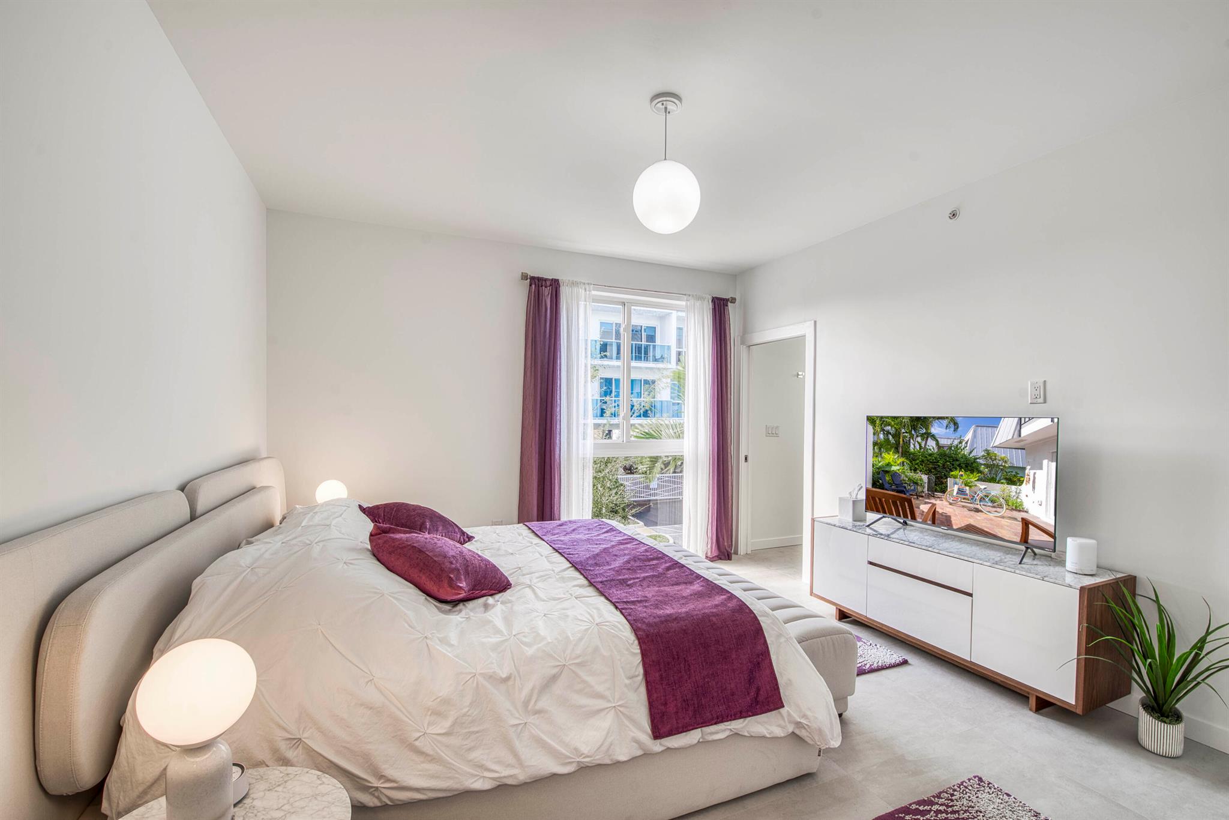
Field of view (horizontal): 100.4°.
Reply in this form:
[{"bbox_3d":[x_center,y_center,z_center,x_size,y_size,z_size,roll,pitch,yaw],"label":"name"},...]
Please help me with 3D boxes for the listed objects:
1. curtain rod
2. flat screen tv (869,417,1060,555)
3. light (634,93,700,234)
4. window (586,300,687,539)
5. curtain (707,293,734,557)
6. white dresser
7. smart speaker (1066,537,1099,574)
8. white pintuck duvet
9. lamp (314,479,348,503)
[{"bbox_3d":[0.217,-1.050,4.508,2.090,0.055,0.075,0,0,-24],"label":"curtain rod"},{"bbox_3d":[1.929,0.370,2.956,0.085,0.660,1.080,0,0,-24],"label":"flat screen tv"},{"bbox_3d":[0.230,-1.065,2.254,0.297,0.570,0.297,0,0,0],"label":"light"},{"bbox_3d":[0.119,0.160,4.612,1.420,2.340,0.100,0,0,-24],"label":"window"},{"bbox_3d":[1.000,0.175,4.846,0.290,2.460,0.120,0,0,-24],"label":"curtain"},{"bbox_3d":[1.886,1.086,2.973,0.425,0.650,1.530,0,0,-24],"label":"white dresser"},{"bbox_3d":[2.203,0.686,2.415,0.113,0.151,0.113,0,0,-24],"label":"smart speaker"},{"bbox_3d":[-0.559,0.900,2.521,2.160,0.730,2.260,0,0,-24],"label":"white pintuck duvet"},{"bbox_3d":[-1.830,0.662,3.323,0.184,0.410,0.184,0,0,-24],"label":"lamp"}]

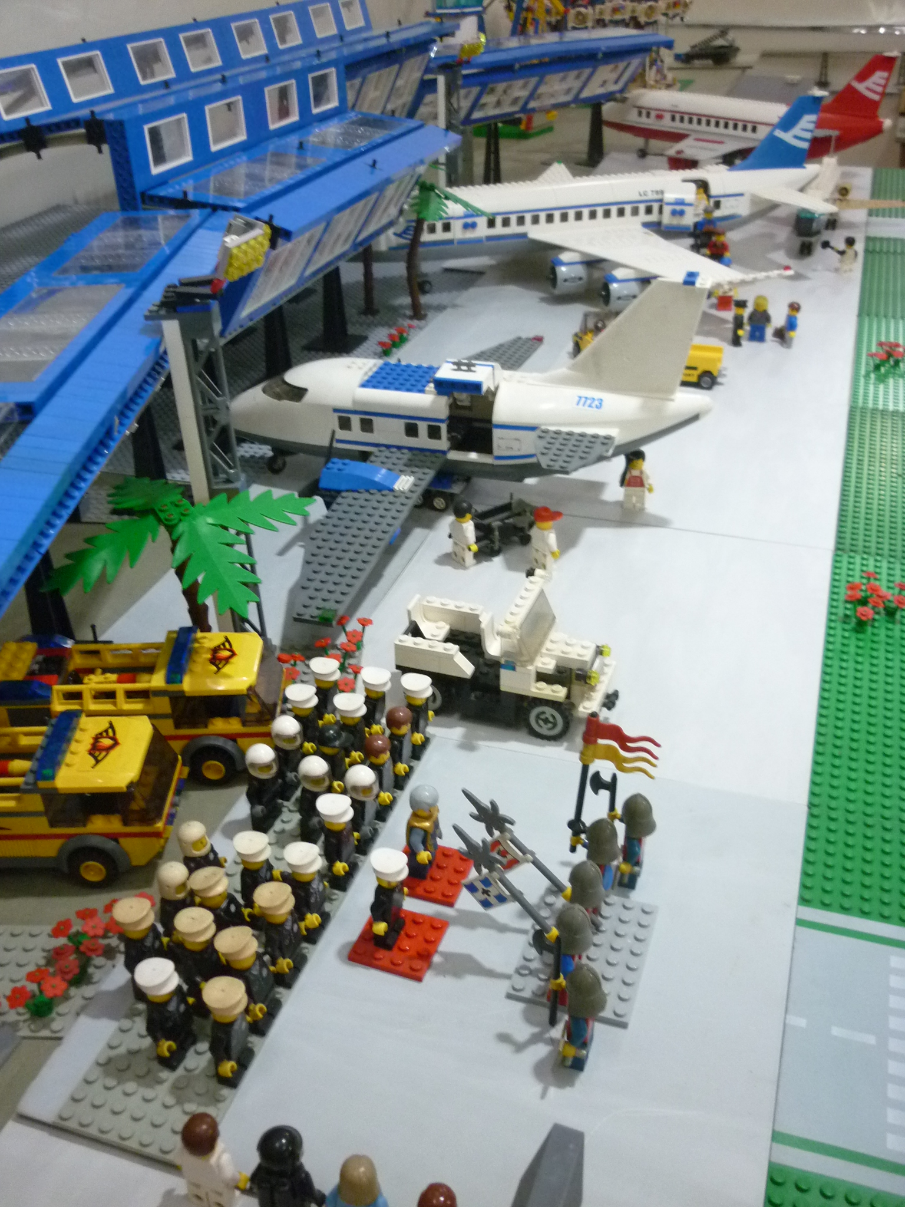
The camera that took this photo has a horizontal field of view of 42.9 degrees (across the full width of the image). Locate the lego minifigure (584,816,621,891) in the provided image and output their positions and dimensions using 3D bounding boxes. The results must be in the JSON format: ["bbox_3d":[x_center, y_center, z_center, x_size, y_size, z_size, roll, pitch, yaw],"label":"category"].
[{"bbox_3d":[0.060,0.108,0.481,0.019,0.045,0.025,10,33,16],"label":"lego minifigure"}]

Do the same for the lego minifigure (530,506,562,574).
[{"bbox_3d":[0.058,-0.042,0.729,0.017,0.042,0.024,-22,38,-31],"label":"lego minifigure"}]

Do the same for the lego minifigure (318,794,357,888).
[{"bbox_3d":[-0.048,0.103,0.492,0.018,0.043,0.025,10,33,15],"label":"lego minifigure"}]

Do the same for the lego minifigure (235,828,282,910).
[{"bbox_3d":[-0.079,0.115,0.472,0.018,0.043,0.025,10,33,15],"label":"lego minifigure"}]

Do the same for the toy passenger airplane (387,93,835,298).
[{"bbox_3d":[0.143,-0.430,1.216,0.562,0.181,0.510,-10,33,-15],"label":"toy passenger airplane"}]

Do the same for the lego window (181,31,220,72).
[{"bbox_3d":[-0.232,-0.503,1.047,0.008,0.032,0.048,-4,28,28],"label":"lego window"}]

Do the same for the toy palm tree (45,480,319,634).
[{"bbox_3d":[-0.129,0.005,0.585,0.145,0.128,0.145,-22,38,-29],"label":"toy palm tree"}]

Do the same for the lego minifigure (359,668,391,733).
[{"bbox_3d":[-0.036,0.054,0.573,0.018,0.043,0.025,10,33,16],"label":"lego minifigure"}]

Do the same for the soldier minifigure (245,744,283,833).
[{"bbox_3d":[-0.086,0.083,0.523,0.015,0.042,0.025,9,33,17],"label":"soldier minifigure"}]

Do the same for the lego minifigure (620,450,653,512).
[{"bbox_3d":[0.129,-0.086,0.802,0.025,0.043,0.017,6,32,10],"label":"lego minifigure"}]

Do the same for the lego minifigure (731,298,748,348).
[{"bbox_3d":[0.273,-0.266,1.090,0.017,0.043,0.025,10,33,16],"label":"lego minifigure"}]

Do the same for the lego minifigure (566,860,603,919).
[{"bbox_3d":[0.052,0.121,0.461,0.019,0.044,0.025,10,33,16],"label":"lego minifigure"}]

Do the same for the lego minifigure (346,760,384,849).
[{"bbox_3d":[-0.039,0.090,0.512,0.018,0.043,0.025,10,33,15],"label":"lego minifigure"}]

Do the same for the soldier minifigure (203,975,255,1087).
[{"bbox_3d":[-0.079,0.152,0.412,0.016,0.043,0.024,10,33,16],"label":"soldier minifigure"}]

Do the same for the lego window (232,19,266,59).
[{"bbox_3d":[-0.199,-0.546,1.115,0.008,0.032,0.048,-4,28,28],"label":"lego window"}]

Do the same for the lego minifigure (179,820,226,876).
[{"bbox_3d":[-0.105,0.109,0.486,0.018,0.042,0.025,10,33,16],"label":"lego minifigure"}]

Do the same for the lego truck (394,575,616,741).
[{"bbox_3d":[0.033,0.025,0.598,0.115,0.067,0.056,10,33,16],"label":"lego truck"}]

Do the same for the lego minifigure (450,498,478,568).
[{"bbox_3d":[0.007,-0.046,0.737,0.015,0.042,0.024,-22,38,-31],"label":"lego minifigure"}]

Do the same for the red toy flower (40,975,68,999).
[{"bbox_3d":[-0.155,0.149,0.446,0.011,0.004,0.011,0,32,0],"label":"red toy flower"}]

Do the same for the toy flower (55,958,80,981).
[{"bbox_3d":[-0.152,0.144,0.454,0.010,0.004,0.010,0,32,0],"label":"toy flower"}]

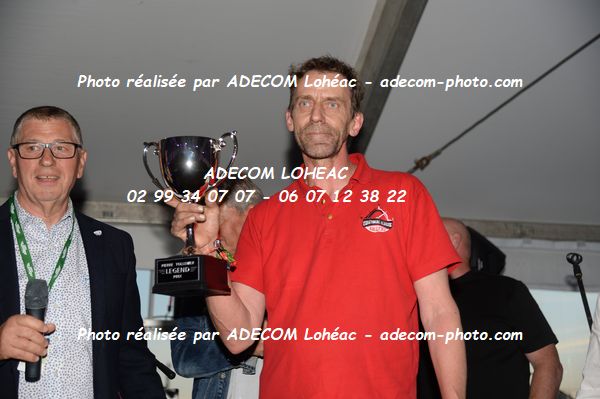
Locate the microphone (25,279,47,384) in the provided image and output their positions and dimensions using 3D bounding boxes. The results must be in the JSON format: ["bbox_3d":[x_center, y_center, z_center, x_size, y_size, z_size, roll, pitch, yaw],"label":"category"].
[{"bbox_3d":[-0.571,0.283,1.980,0.050,0.225,0.050,3,4,-16],"label":"microphone"}]

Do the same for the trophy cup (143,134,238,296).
[{"bbox_3d":[-0.235,0.035,1.980,0.228,0.346,0.125,-5,-8,21],"label":"trophy cup"}]

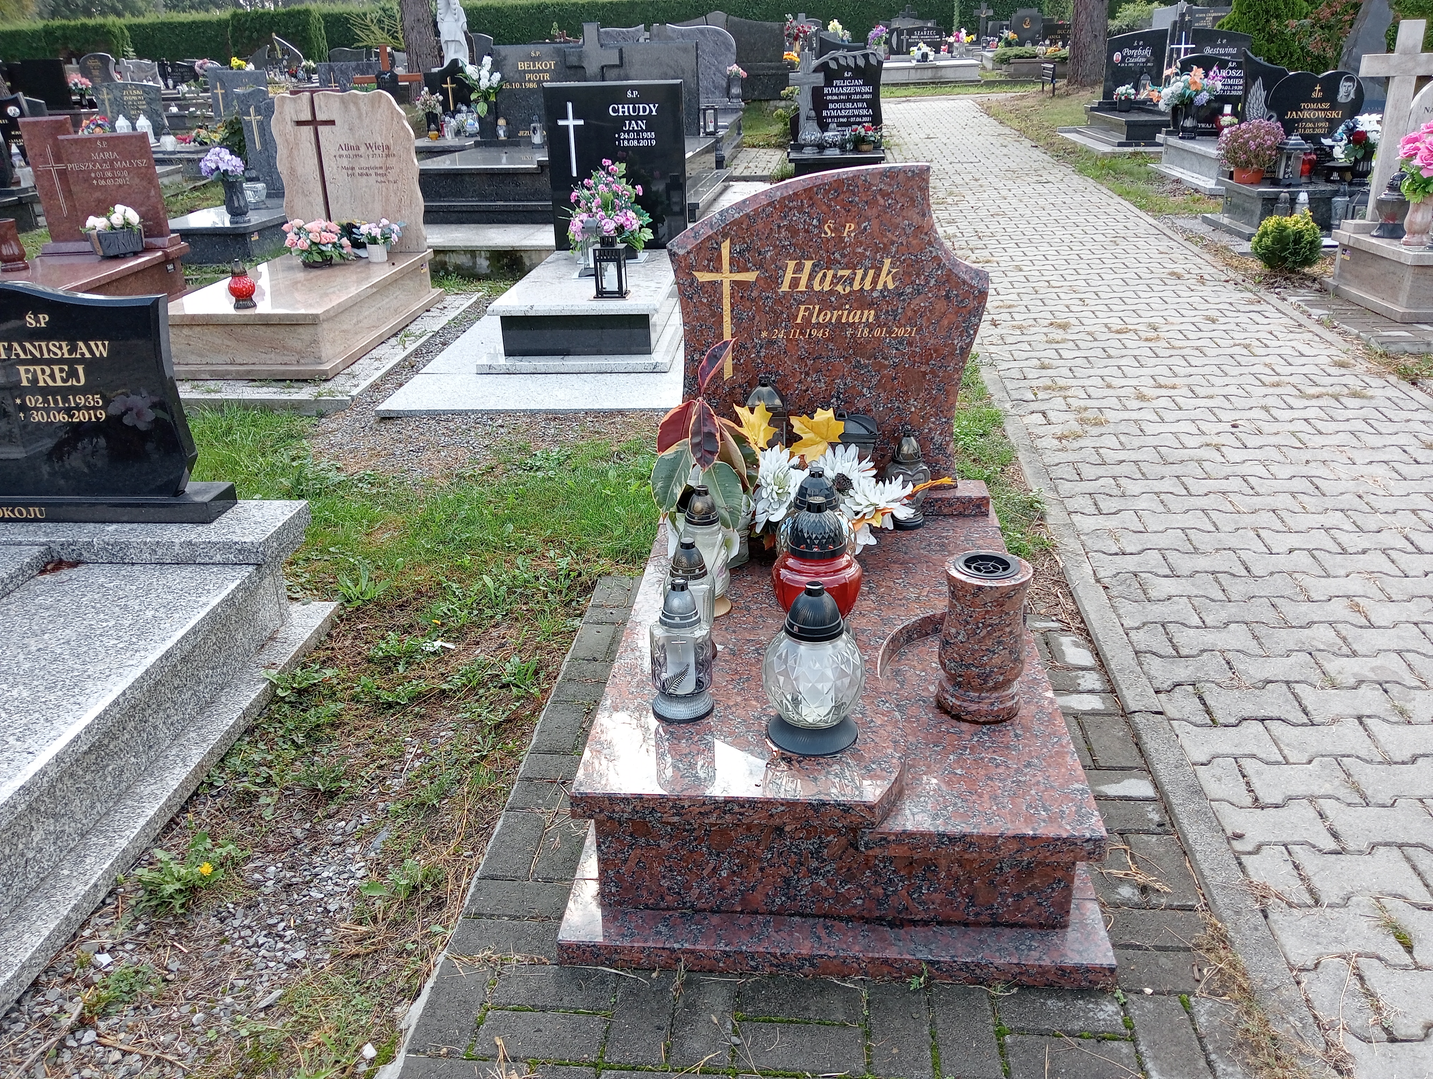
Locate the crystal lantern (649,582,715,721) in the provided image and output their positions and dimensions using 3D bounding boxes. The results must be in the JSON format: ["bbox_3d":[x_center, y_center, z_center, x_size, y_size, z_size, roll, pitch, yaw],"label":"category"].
[{"bbox_3d":[-0.062,0.187,2.046,0.112,0.252,0.112,-3,24,-2],"label":"crystal lantern"}]

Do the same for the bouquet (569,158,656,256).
[{"bbox_3d":[-0.537,-1.676,5.851,0.450,0.450,0.340,1,25,4],"label":"bouquet"}]

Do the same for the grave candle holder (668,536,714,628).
[{"bbox_3d":[-0.052,0.112,2.199,0.106,0.238,0.106,1,25,4],"label":"grave candle holder"}]

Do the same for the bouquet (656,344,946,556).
[{"bbox_3d":[0.190,-0.203,2.592,0.660,0.480,0.360,1,25,4],"label":"bouquet"}]

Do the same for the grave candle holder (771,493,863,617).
[{"bbox_3d":[0.197,0.059,2.265,0.175,0.294,0.175,1,24,5],"label":"grave candle holder"}]

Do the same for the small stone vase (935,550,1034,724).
[{"bbox_3d":[0.485,0.177,2.092,0.150,0.276,0.150,1,25,4],"label":"small stone vase"}]

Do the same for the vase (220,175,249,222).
[{"bbox_3d":[-3.067,-2.163,7.439,0.160,0.280,0.160,1,25,4],"label":"vase"}]

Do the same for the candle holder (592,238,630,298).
[{"bbox_3d":[-0.494,-1.282,5.438,0.157,0.273,0.157,1,24,5],"label":"candle holder"}]

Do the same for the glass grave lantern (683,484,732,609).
[{"bbox_3d":[-0.026,0.018,2.370,0.108,0.266,0.108,1,25,4],"label":"glass grave lantern"}]

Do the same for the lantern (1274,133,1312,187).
[{"bbox_3d":[3.707,-2.446,7.482,0.158,0.305,0.158,1,24,5],"label":"lantern"}]

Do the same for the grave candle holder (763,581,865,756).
[{"bbox_3d":[0.164,0.203,1.959,0.172,0.280,0.172,1,24,5],"label":"grave candle holder"}]

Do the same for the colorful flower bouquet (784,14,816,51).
[{"bbox_3d":[1.172,-7.303,16.744,0.450,0.480,0.380,1,25,4],"label":"colorful flower bouquet"}]

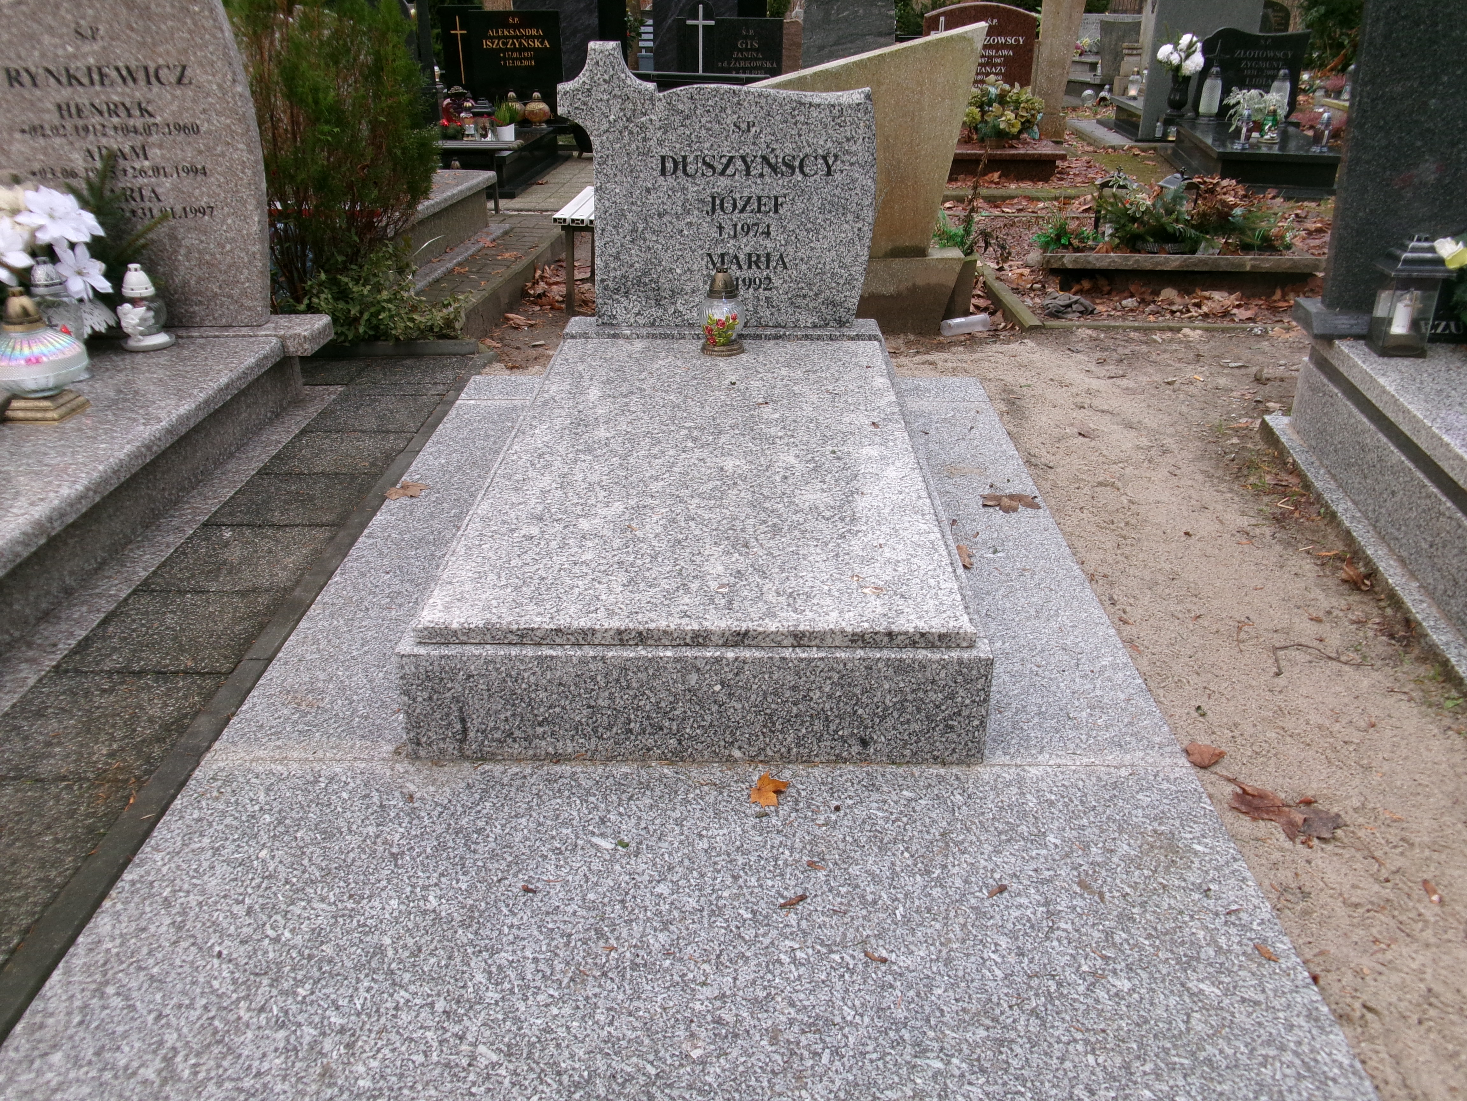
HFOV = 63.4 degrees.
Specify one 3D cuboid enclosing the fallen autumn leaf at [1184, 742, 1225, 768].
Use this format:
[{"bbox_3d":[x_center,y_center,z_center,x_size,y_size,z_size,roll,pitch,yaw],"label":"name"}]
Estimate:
[{"bbox_3d":[0.829,0.354,2.075,0.068,0.018,0.058,0,26,1],"label":"fallen autumn leaf"}]

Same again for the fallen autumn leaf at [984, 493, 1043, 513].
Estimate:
[{"bbox_3d":[0.718,-0.131,3.064,0.140,0.025,0.105,0,26,1],"label":"fallen autumn leaf"}]

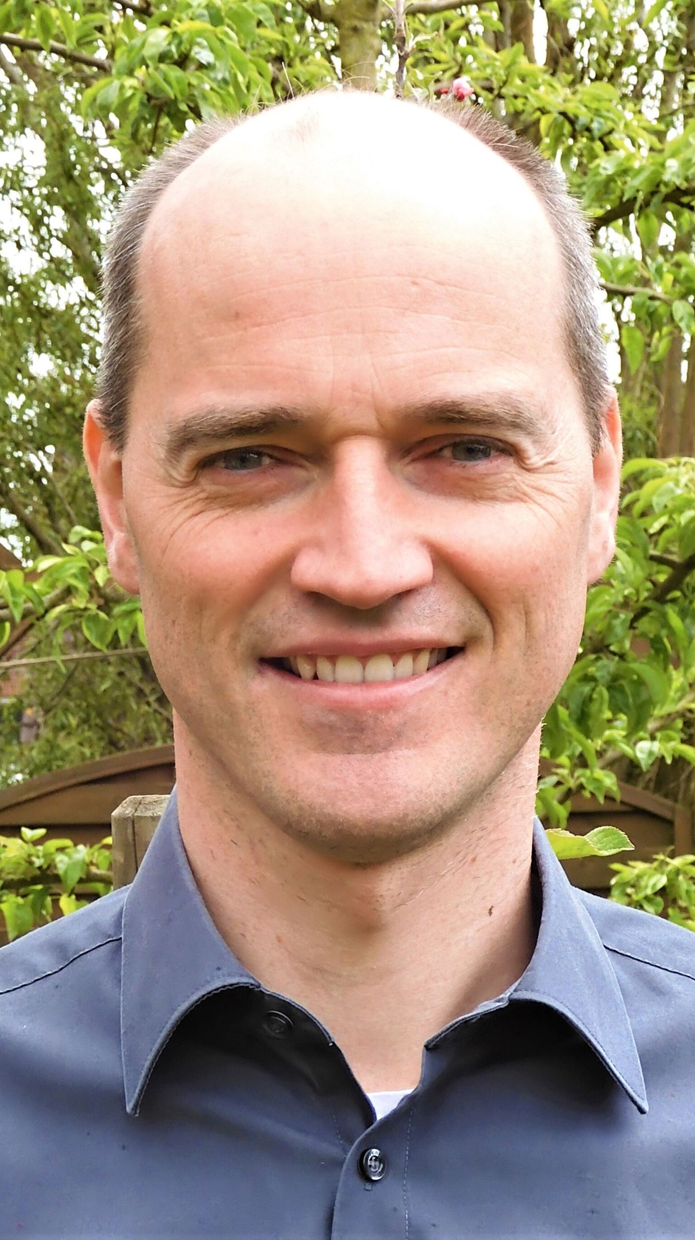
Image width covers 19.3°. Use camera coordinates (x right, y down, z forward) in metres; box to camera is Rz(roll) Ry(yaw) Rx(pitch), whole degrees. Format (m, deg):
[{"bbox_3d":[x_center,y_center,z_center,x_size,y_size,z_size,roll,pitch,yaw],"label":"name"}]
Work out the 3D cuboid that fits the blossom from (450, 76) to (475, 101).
[{"bbox_3d":[0.112,-0.521,2.000,0.023,0.024,0.023,-1,-1,-18],"label":"blossom"}]

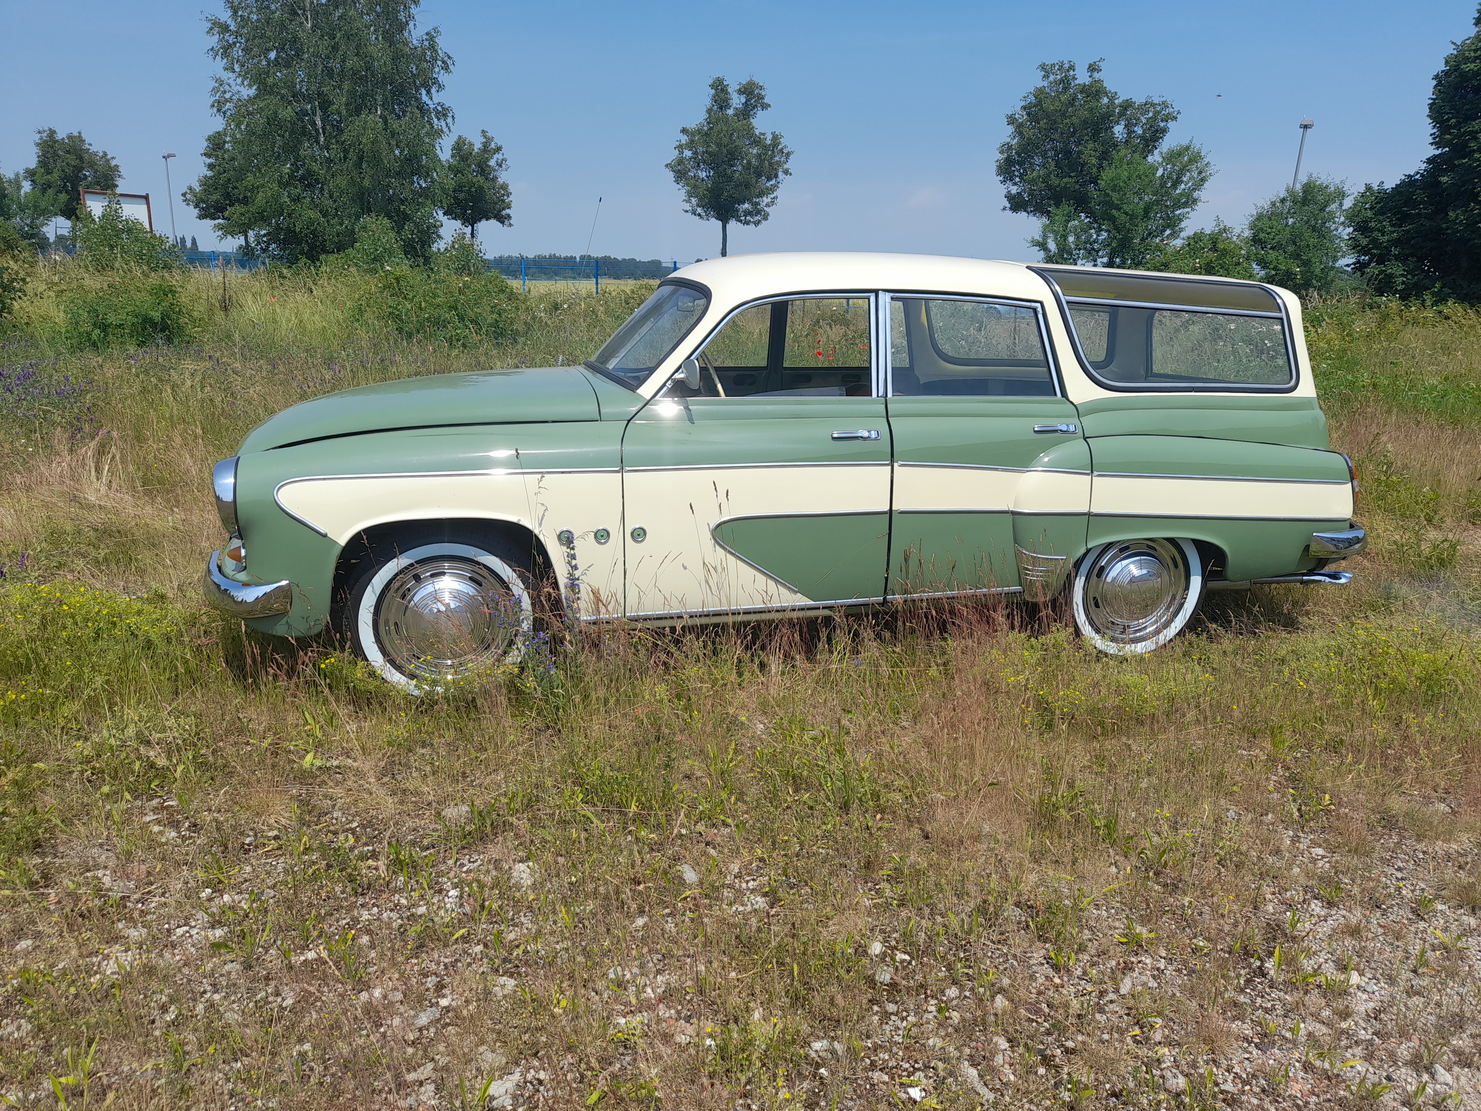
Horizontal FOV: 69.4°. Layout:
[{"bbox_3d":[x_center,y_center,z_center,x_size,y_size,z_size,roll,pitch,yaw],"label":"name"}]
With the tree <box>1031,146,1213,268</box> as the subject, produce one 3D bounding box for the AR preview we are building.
[{"bbox_3d":[8.128,-6.576,23.061,3.670,4.210,3.670,1,14,0],"label":"tree"}]

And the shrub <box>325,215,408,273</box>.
[{"bbox_3d":[-6.055,-4.450,17.462,1.350,2.130,1.350,1,14,0],"label":"shrub"}]

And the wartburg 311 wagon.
[{"bbox_3d":[0.290,-0.412,4.185,4.300,1.480,1.570,-3,15,-14],"label":"wartburg 311 wagon"}]

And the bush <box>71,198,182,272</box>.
[{"bbox_3d":[-13.954,-6.948,24.454,2.400,2.356,2.200,-6,17,-28],"label":"bush"}]

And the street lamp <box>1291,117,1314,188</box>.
[{"bbox_3d":[16.783,-9.761,32.020,0.420,6.120,0.650,7,16,24],"label":"street lamp"}]

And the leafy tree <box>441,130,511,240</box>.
[{"bbox_3d":[-10.227,-12.780,41.146,2.800,6.700,2.800,1,14,0],"label":"leafy tree"}]

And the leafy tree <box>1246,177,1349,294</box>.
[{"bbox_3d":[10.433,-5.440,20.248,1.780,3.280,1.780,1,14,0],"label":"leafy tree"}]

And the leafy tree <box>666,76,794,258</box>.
[{"bbox_3d":[-0.384,-11.945,36.163,4.190,7.840,4.190,1,14,0],"label":"leafy tree"}]

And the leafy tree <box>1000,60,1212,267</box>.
[{"bbox_3d":[10.184,-10.412,31.359,5.070,7.540,5.070,1,14,0],"label":"leafy tree"}]

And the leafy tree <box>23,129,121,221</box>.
[{"bbox_3d":[-32.139,-16.391,51.650,4.060,7.870,4.060,1,14,0],"label":"leafy tree"}]

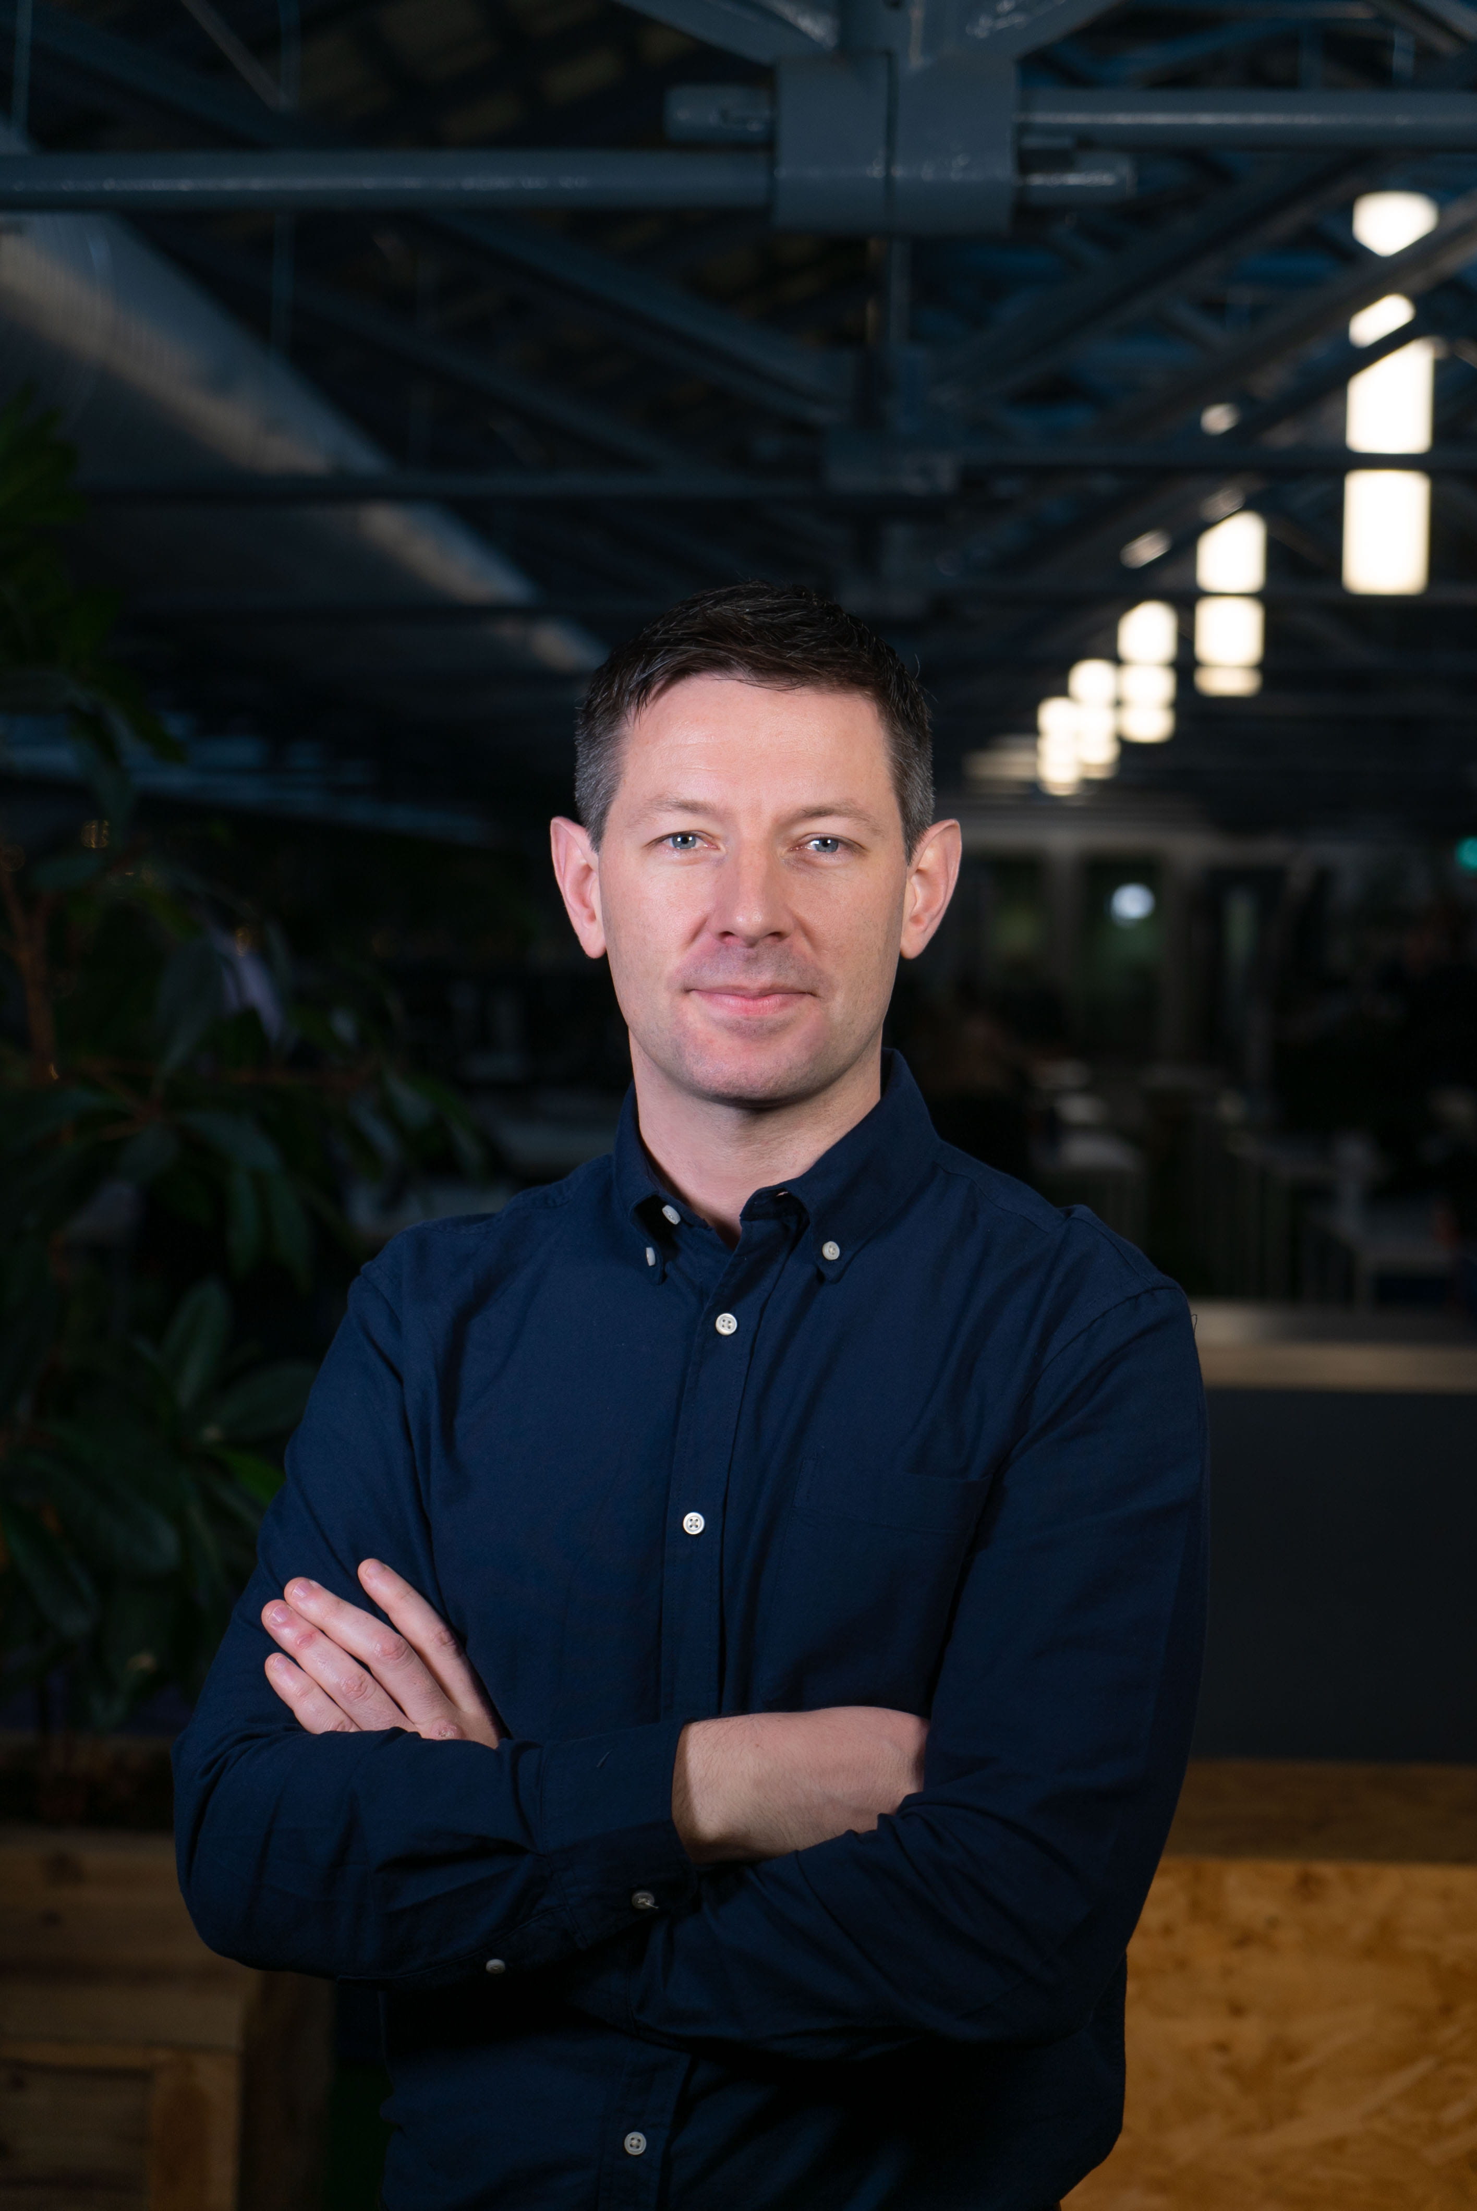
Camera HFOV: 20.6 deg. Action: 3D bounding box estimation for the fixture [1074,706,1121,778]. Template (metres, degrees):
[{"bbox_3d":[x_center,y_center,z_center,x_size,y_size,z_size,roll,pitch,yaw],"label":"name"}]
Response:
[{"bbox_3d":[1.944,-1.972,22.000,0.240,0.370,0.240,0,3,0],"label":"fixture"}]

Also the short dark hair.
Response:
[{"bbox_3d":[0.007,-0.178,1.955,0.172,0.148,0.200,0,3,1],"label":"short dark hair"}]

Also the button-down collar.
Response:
[{"bbox_3d":[0.018,0.028,1.945,0.158,0.110,0.165,1,3,14],"label":"button-down collar"}]

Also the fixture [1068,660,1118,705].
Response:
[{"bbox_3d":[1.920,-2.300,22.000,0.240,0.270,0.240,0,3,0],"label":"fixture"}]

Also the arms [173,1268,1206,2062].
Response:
[{"bbox_3d":[-0.019,0.250,1.870,0.485,0.355,0.330,1,3,13],"label":"arms"}]

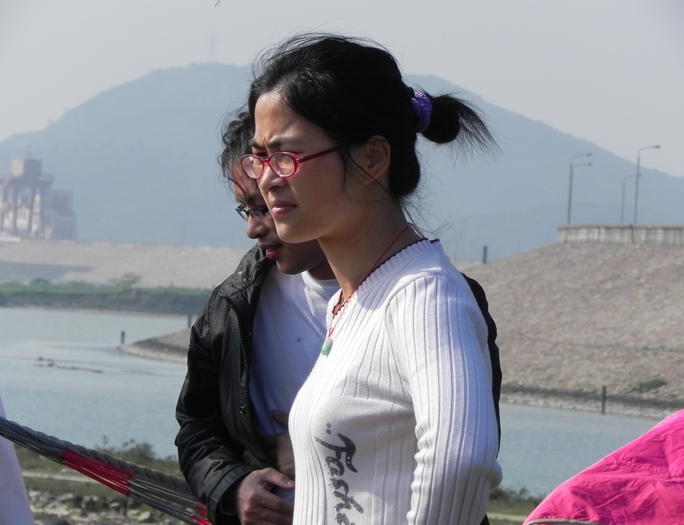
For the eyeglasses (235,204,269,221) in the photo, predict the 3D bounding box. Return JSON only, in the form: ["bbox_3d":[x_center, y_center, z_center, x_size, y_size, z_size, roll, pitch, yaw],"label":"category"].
[{"bbox_3d":[-0.054,-0.094,7.739,0.142,0.035,0.137,-36,11,-13],"label":"eyeglasses"}]

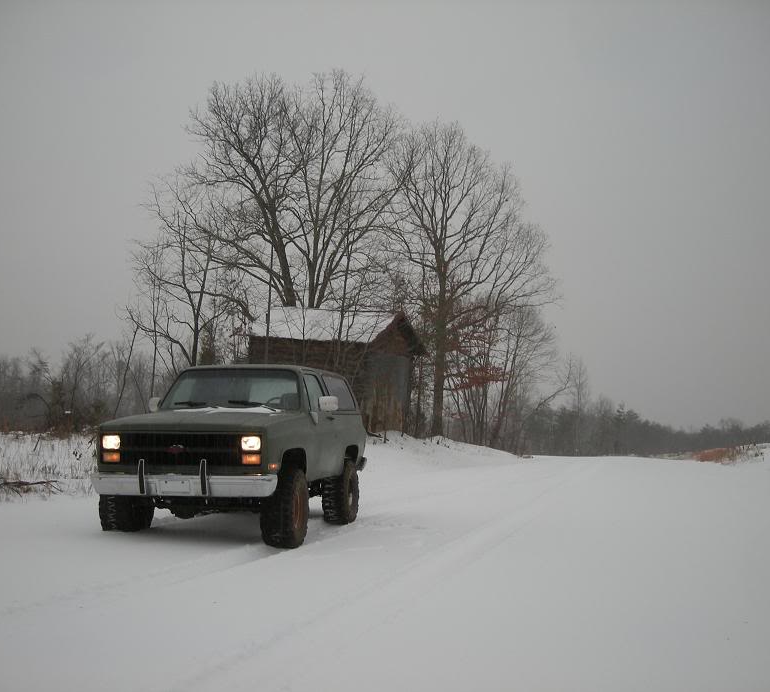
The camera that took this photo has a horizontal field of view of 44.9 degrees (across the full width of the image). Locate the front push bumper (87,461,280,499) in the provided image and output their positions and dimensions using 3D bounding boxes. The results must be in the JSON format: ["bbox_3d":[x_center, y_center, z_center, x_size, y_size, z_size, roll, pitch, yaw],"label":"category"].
[{"bbox_3d":[-2.043,1.332,9.426,2.000,0.380,0.340,-1,-5,11],"label":"front push bumper"}]

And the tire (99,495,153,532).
[{"bbox_3d":[-2.801,1.693,10.246,0.310,0.850,0.850,-1,-5,9],"label":"tire"}]

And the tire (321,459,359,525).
[{"bbox_3d":[-0.590,1.970,12.557,0.300,0.850,0.850,-1,-5,11],"label":"tire"}]

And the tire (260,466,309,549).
[{"bbox_3d":[-1.056,1.722,9.905,0.310,0.850,0.850,-1,-5,9],"label":"tire"}]

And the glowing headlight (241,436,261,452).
[{"bbox_3d":[-1.317,0.967,9.273,0.205,0.150,0.090,-1,-5,11],"label":"glowing headlight"}]

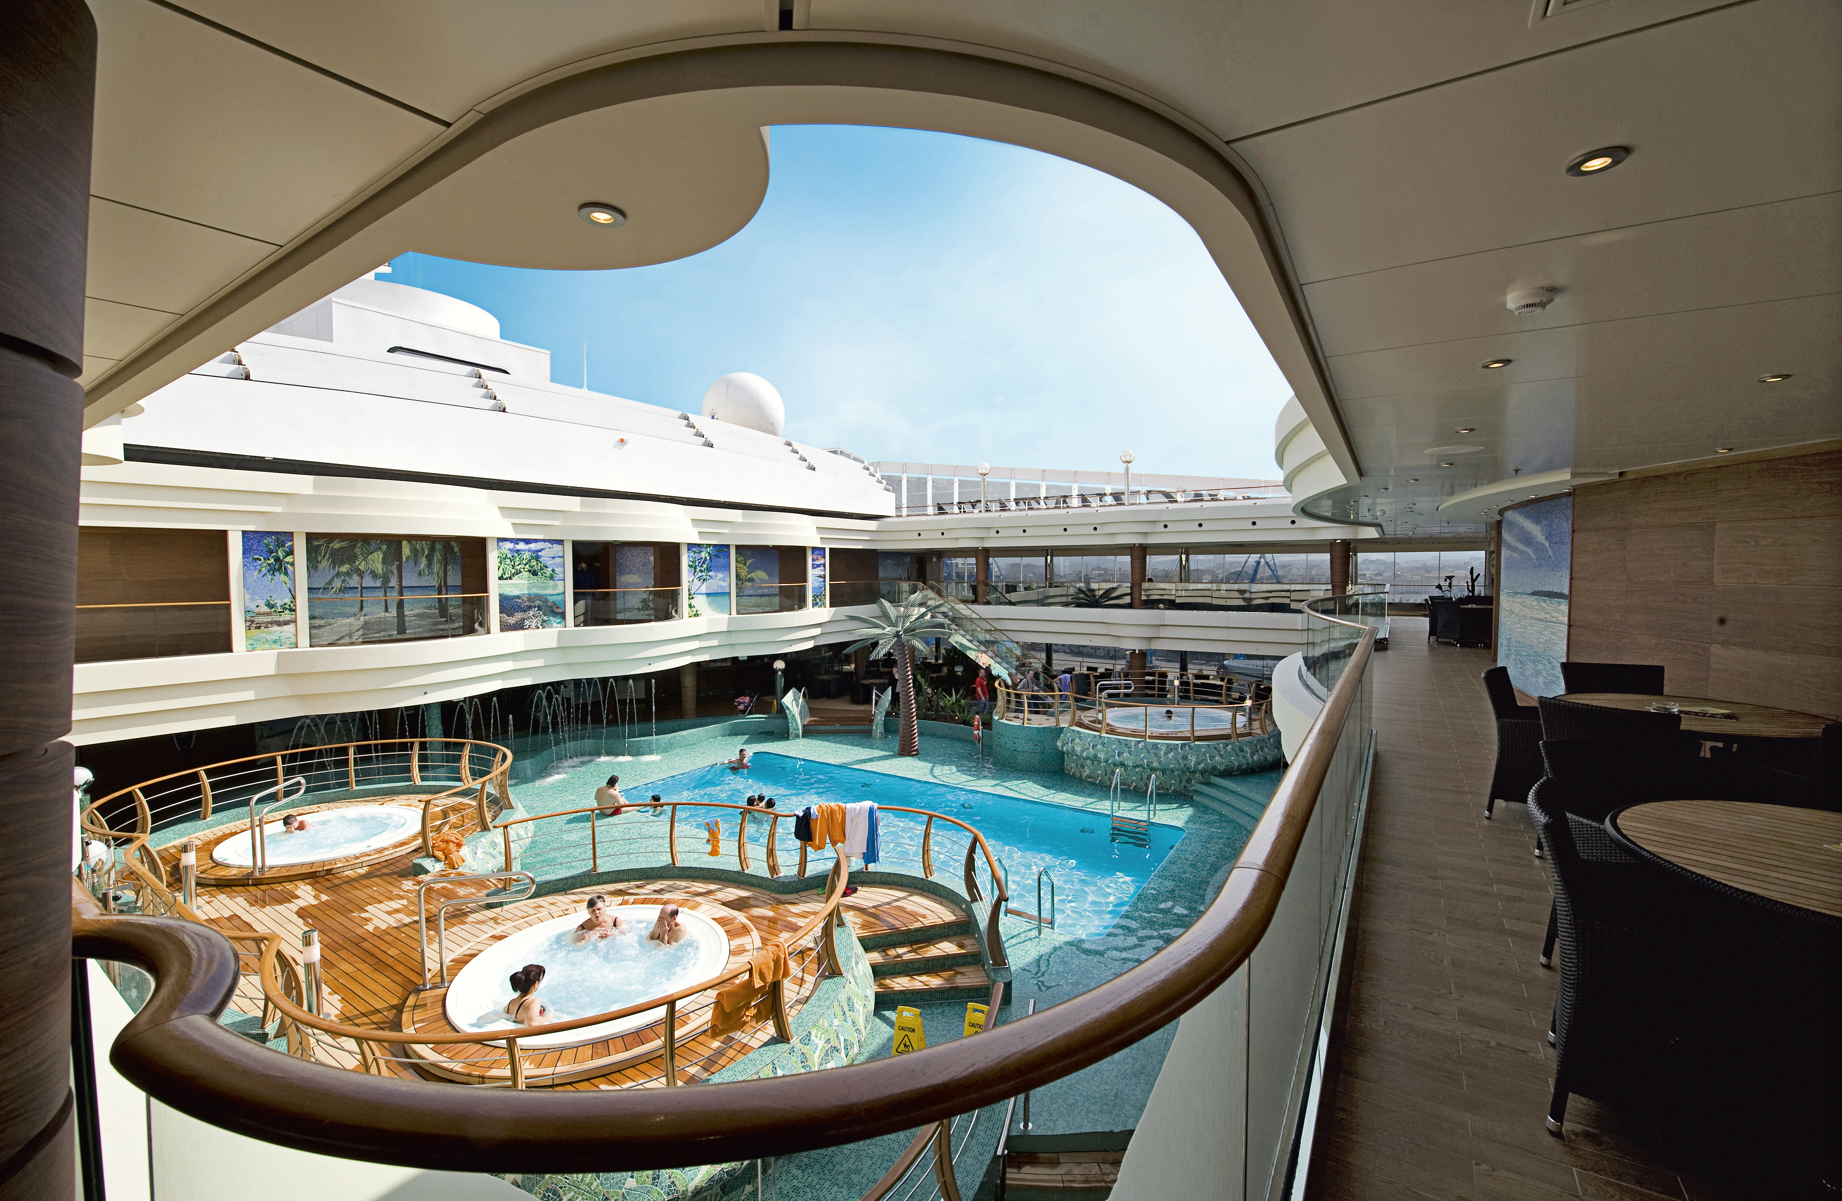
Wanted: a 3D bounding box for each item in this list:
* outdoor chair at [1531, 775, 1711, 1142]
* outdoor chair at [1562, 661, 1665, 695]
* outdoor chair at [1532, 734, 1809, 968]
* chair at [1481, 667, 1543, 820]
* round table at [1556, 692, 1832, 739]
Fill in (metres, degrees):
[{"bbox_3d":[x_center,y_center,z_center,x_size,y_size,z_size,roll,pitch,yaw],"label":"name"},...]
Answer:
[{"bbox_3d":[2.103,1.017,1.932,0.610,0.870,0.560,2,4,40],"label":"outdoor chair"},{"bbox_3d":[4.522,0.884,4.551,0.560,0.870,0.610,1,3,22],"label":"outdoor chair"},{"bbox_3d":[2.658,0.989,2.484,0.560,0.870,0.610,0,3,0],"label":"outdoor chair"},{"bbox_3d":[3.821,0.896,4.329,0.560,0.870,0.610,-3,4,-40],"label":"chair"},{"bbox_3d":[4.153,0.982,3.892,1.200,0.740,1.200,2,3,34],"label":"round table"}]

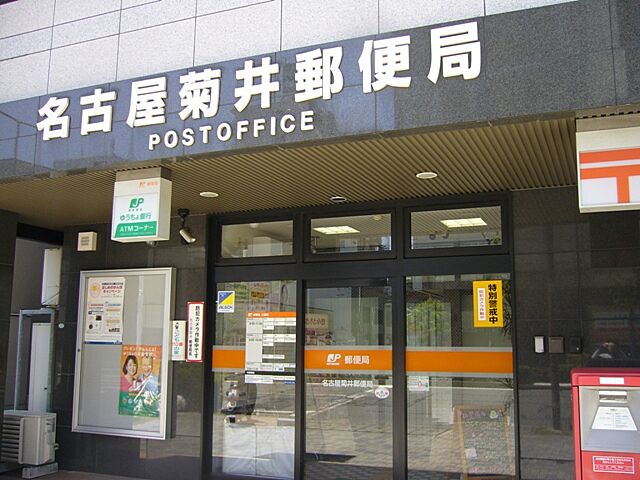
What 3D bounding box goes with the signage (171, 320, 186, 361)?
[{"bbox_3d":[-1.478,1.060,6.797,0.167,0.409,0.010,-3,-9,22],"label":"signage"}]

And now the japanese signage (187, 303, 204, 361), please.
[{"bbox_3d":[-1.298,0.962,6.748,0.205,0.614,0.010,-3,-9,22],"label":"japanese signage"}]

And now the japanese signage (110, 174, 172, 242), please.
[{"bbox_3d":[-1.390,-0.224,5.069,0.432,0.462,0.146,-3,-9,22],"label":"japanese signage"}]

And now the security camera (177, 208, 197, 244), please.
[{"bbox_3d":[-1.355,-0.133,6.602,0.220,0.360,0.130,-6,-11,36],"label":"security camera"}]

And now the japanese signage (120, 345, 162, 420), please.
[{"bbox_3d":[-1.907,1.497,6.886,0.516,0.739,0.010,-3,-9,22],"label":"japanese signage"}]

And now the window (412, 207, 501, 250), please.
[{"bbox_3d":[1.230,-0.102,5.882,0.814,0.358,0.050,-3,-9,22],"label":"window"}]

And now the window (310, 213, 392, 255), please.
[{"bbox_3d":[0.292,-0.053,6.265,0.828,0.355,0.050,-3,-9,22],"label":"window"}]

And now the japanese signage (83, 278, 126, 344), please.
[{"bbox_3d":[-2.387,0.789,7.195,0.512,0.735,0.010,-3,-9,22],"label":"japanese signage"}]

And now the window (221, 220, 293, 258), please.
[{"bbox_3d":[-0.650,0.002,6.649,0.836,0.357,0.050,-3,-9,22],"label":"window"}]

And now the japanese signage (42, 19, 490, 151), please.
[{"bbox_3d":[-0.671,-0.978,4.643,3.580,0.547,0.050,-3,-9,22],"label":"japanese signage"}]

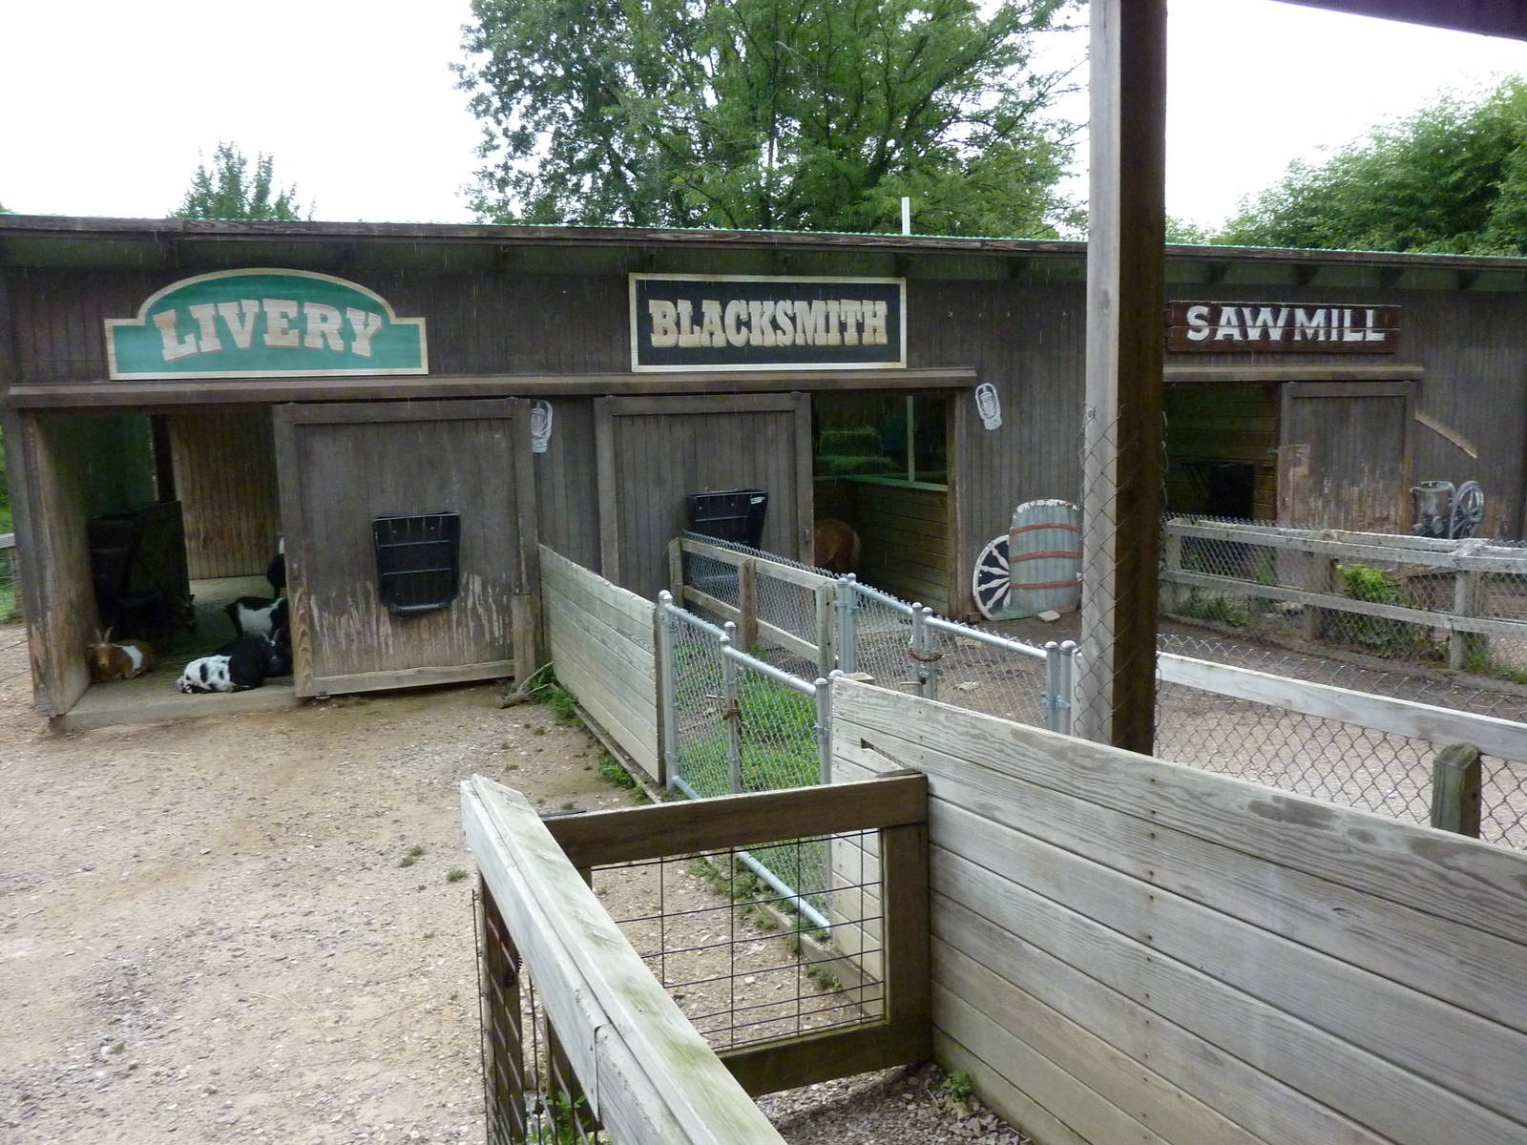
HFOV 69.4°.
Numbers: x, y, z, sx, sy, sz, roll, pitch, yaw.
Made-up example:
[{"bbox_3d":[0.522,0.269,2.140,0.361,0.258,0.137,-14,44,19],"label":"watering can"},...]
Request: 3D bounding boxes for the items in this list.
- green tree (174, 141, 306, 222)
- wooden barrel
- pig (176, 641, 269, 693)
[{"bbox_3d":[-9.449,-4.172,20.618,4.600,7.337,4.400,-5,8,-19],"label":"green tree"},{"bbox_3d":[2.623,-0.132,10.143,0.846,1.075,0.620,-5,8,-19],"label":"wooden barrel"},{"bbox_3d":[-4.074,0.700,8.333,0.663,0.348,0.380,-5,8,-19],"label":"pig"}]

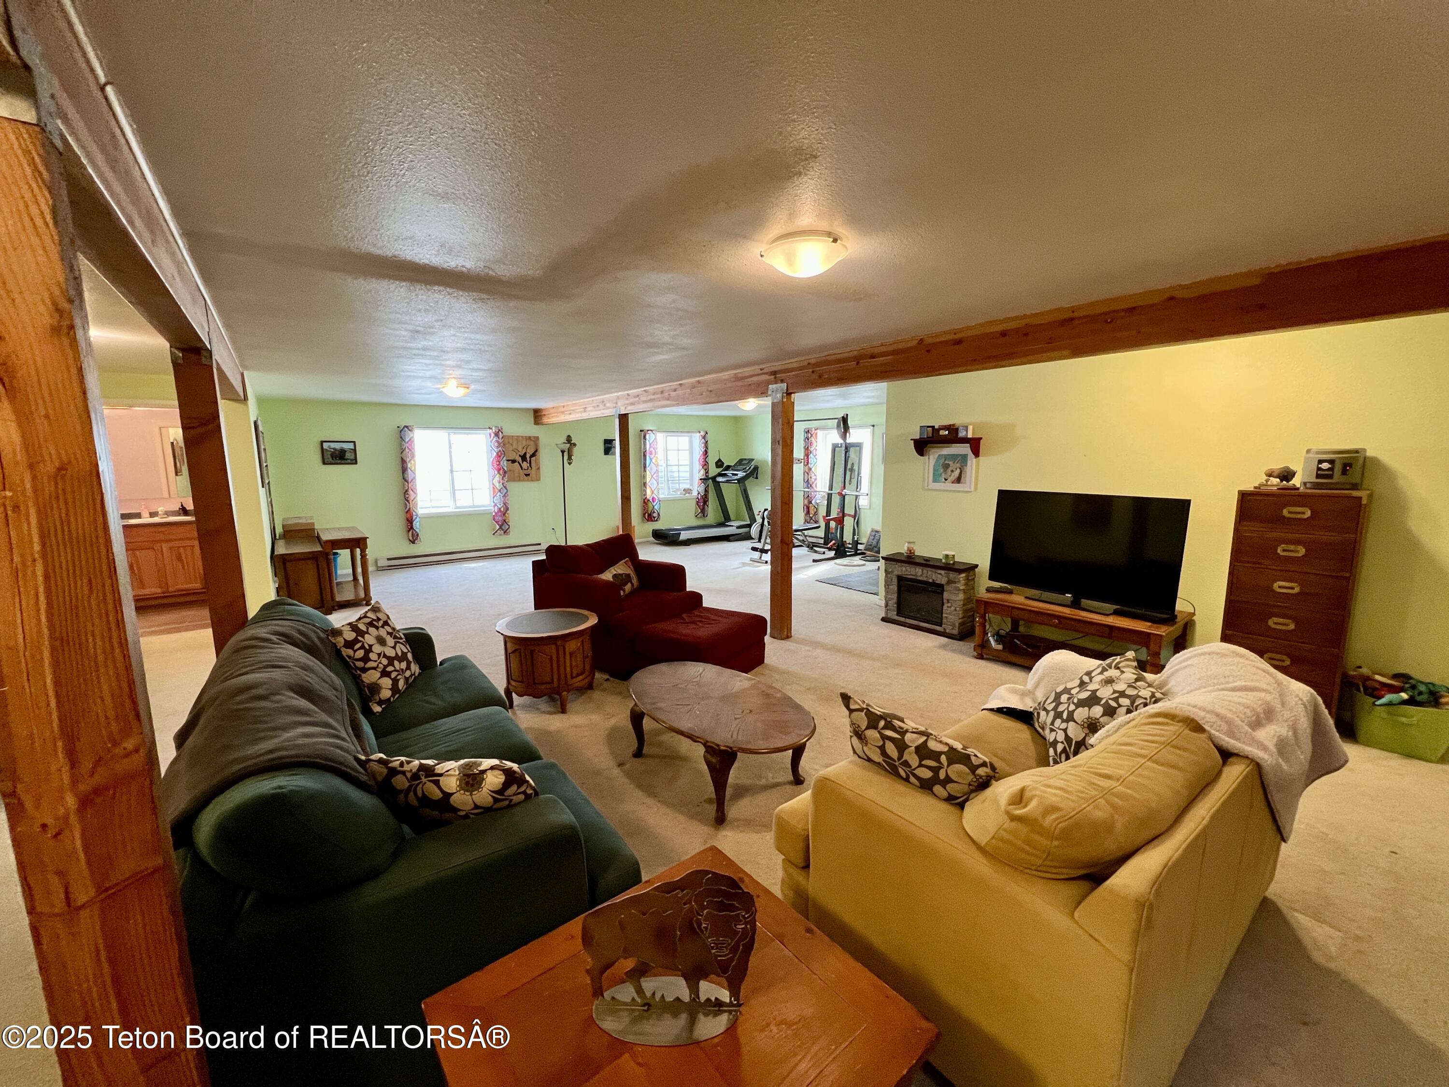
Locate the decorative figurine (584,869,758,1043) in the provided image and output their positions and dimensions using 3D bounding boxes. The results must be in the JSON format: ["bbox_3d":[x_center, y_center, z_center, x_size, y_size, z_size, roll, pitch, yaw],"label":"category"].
[{"bbox_3d":[-0.104,0.753,1.029,0.330,0.300,0.135,0,9,1],"label":"decorative figurine"}]

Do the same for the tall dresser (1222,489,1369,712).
[{"bbox_3d":[3.421,0.390,3.330,0.470,1.400,0.500,-7,11,-38],"label":"tall dresser"}]

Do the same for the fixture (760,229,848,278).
[{"bbox_3d":[0.292,-1.060,2.015,0.325,0.120,0.325,0,9,0],"label":"fixture"}]

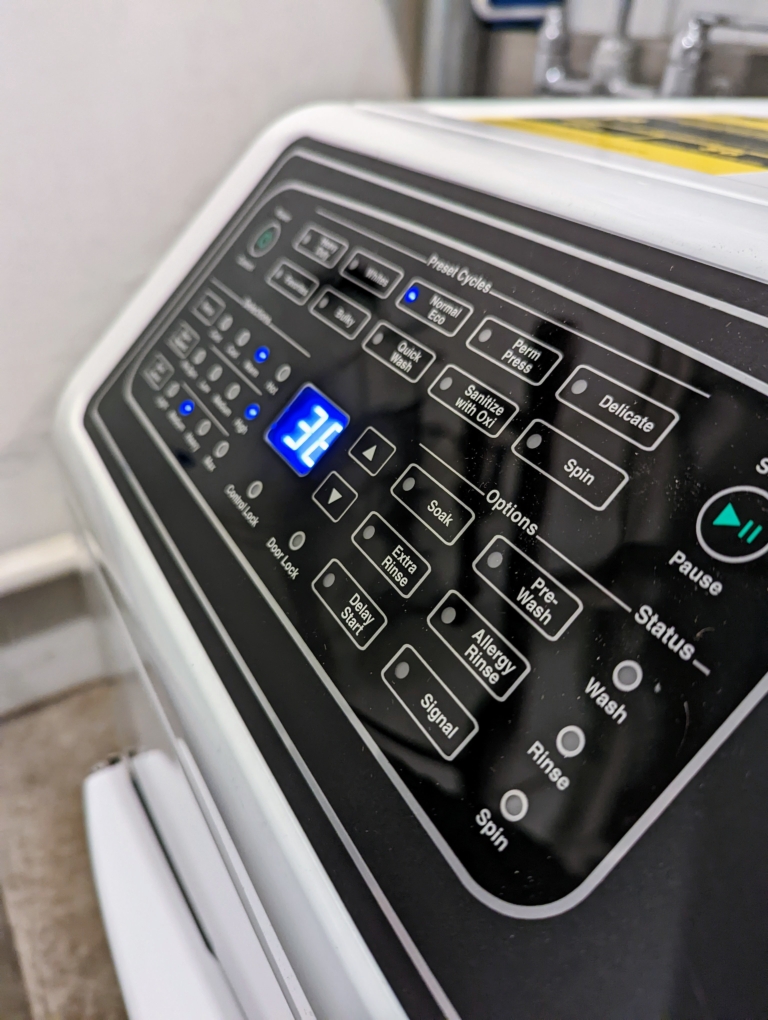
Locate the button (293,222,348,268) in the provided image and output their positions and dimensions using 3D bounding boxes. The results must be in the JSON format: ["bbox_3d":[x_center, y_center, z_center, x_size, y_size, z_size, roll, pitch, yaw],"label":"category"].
[{"bbox_3d":[-0.024,-0.099,0.265,0.011,0.003,0.032,-51,46,5],"label":"button"}]

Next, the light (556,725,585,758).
[{"bbox_3d":[0.037,0.045,0.138,0.006,0.003,0.006,-51,46,5],"label":"light"}]

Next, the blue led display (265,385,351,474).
[{"bbox_3d":[-0.025,-0.026,0.227,0.024,0.004,0.030,-51,46,5],"label":"blue led display"}]

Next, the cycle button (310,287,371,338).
[{"bbox_3d":[-0.015,-0.067,0.241,0.011,0.003,0.032,-51,46,5],"label":"cycle button"}]

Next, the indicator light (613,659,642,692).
[{"bbox_3d":[0.047,0.032,0.137,0.006,0.003,0.006,-51,46,5],"label":"indicator light"}]

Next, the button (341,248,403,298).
[{"bbox_3d":[-0.005,-0.080,0.239,0.011,0.003,0.032,-51,46,5],"label":"button"}]

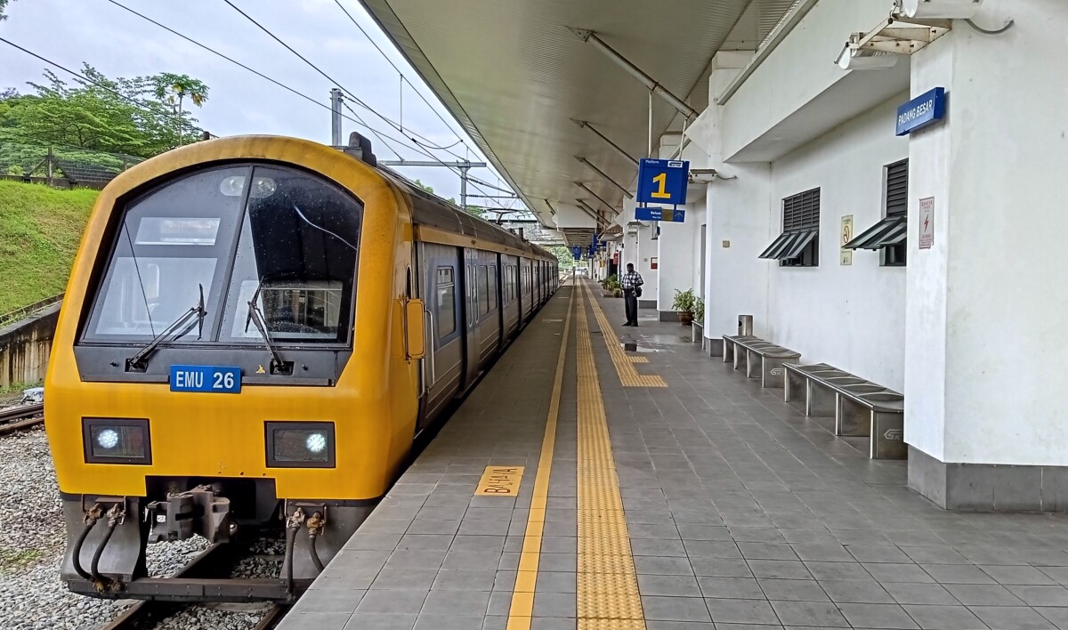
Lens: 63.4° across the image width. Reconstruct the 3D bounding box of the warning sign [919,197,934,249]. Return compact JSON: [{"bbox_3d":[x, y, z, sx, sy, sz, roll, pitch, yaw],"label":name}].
[{"bbox_3d":[2.685,-0.630,5.915,0.010,0.345,0.250,0,3,3],"label":"warning sign"}]

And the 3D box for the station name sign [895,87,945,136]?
[{"bbox_3d":[2.666,-1.399,5.973,0.065,0.205,0.670,0,3,3],"label":"station name sign"}]

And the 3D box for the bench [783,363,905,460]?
[{"bbox_3d":[3.114,0.879,8.565,0.540,0.445,3.080,0,3,3],"label":"bench"}]

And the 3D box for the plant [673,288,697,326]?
[{"bbox_3d":[4.181,-0.210,23.944,0.600,1.020,0.600,0,3,3],"label":"plant"}]

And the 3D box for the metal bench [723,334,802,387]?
[{"bbox_3d":[3.338,0.650,12.853,0.540,0.445,3.100,0,3,3],"label":"metal bench"}]

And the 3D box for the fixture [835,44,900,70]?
[{"bbox_3d":[2.536,-1.958,6.486,0.440,0.150,0.290,0,-15,3],"label":"fixture"}]

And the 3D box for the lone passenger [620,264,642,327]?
[{"bbox_3d":[2.595,-0.555,23.353,0.540,1.720,0.380,2,4,31],"label":"lone passenger"}]

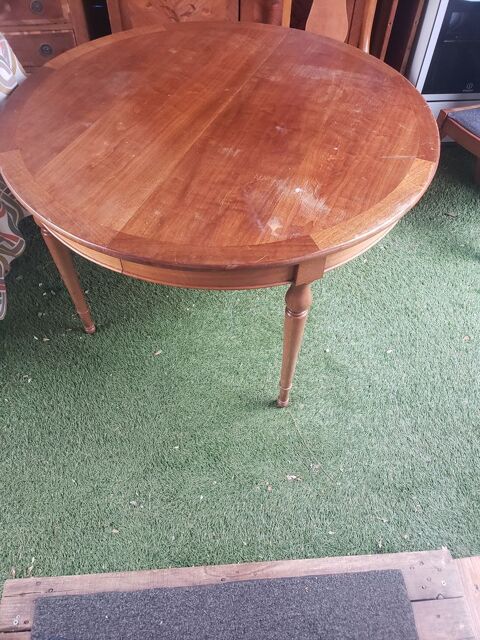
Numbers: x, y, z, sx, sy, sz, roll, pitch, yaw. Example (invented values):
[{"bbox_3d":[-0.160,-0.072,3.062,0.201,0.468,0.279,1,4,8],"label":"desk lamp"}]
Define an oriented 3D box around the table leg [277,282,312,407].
[{"bbox_3d":[0.138,0.090,1.355,0.066,0.615,0.066,-17,55,-14],"label":"table leg"}]

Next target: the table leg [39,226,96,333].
[{"bbox_3d":[-0.545,-0.145,1.521,0.066,0.615,0.066,-17,55,-14],"label":"table leg"}]

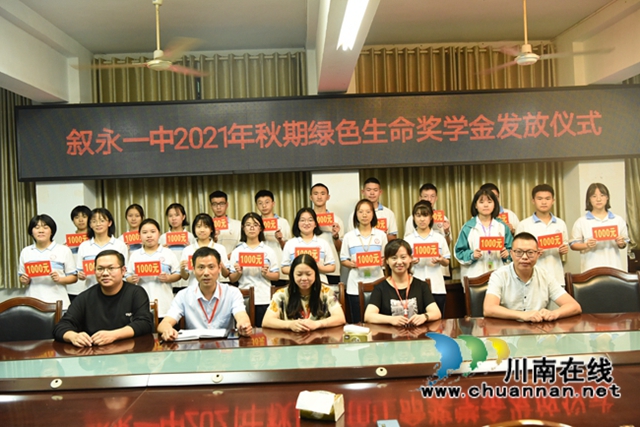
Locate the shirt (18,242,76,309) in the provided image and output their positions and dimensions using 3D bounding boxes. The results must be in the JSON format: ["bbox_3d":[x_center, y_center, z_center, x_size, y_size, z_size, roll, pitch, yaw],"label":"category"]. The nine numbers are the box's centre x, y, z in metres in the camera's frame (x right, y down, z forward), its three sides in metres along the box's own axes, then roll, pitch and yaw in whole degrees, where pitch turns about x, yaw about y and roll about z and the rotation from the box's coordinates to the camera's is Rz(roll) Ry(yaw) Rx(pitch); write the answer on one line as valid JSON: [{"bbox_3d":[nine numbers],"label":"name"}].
[{"bbox_3d":[-2.254,0.521,5.000,0.470,0.570,0.290,-2,1,-6],"label":"shirt"}]

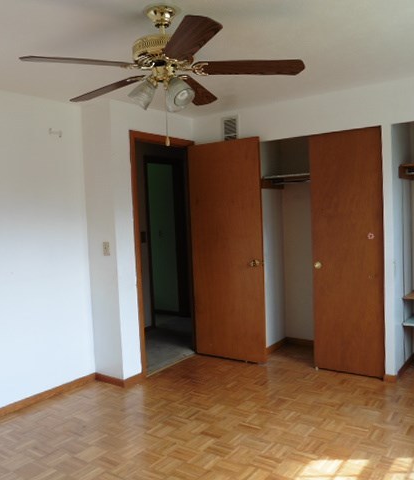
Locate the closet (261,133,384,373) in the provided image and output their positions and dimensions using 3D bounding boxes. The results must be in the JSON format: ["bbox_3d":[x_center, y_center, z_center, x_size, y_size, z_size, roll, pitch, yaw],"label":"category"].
[{"bbox_3d":[1.158,0.101,4.194,1.158,2.091,0.600,1,5,38],"label":"closet"}]

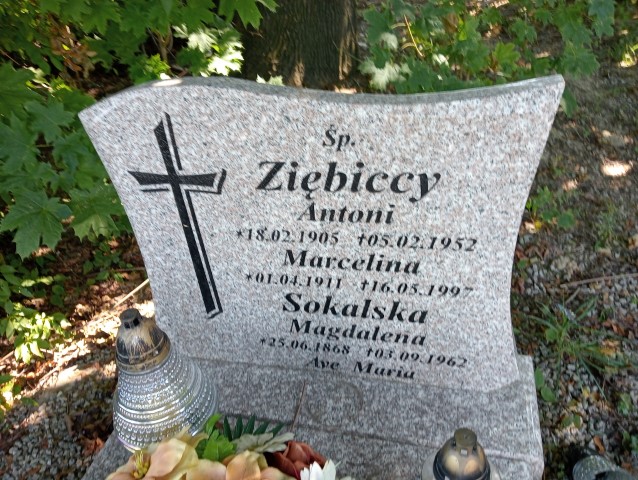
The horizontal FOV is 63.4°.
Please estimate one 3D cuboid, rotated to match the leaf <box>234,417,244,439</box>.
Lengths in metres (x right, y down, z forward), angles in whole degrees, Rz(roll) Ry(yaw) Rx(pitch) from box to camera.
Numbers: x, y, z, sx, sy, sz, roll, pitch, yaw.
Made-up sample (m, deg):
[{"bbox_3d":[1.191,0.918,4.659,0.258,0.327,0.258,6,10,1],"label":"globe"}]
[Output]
[{"bbox_3d":[-0.118,0.280,0.770,0.015,0.032,0.015,-7,29,0],"label":"leaf"}]

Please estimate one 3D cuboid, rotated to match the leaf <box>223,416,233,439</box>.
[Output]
[{"bbox_3d":[-0.136,0.280,0.770,0.015,0.032,0.015,-7,29,0],"label":"leaf"}]

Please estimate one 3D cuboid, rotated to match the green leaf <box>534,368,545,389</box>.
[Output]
[{"bbox_3d":[0.504,0.316,1.180,0.028,0.025,0.042,-7,29,0],"label":"green leaf"}]

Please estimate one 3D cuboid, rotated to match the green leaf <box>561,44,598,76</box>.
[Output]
[{"bbox_3d":[0.882,-0.611,1.750,0.130,0.110,0.060,-7,29,0],"label":"green leaf"}]

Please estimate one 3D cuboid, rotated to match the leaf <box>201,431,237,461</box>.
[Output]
[{"bbox_3d":[-0.141,0.290,0.730,0.048,0.035,0.035,-7,29,0],"label":"leaf"}]

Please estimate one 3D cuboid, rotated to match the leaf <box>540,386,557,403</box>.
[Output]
[{"bbox_3d":[0.520,0.350,1.170,0.038,0.020,0.043,-7,29,0],"label":"leaf"}]

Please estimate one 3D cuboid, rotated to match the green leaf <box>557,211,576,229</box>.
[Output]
[{"bbox_3d":[0.838,-0.069,1.750,0.068,0.035,0.070,-7,29,0],"label":"green leaf"}]

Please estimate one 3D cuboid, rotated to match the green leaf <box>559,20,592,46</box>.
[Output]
[{"bbox_3d":[0.869,-0.700,1.750,0.115,0.085,0.060,-7,29,0],"label":"green leaf"}]

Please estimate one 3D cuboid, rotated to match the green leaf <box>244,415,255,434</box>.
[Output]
[{"bbox_3d":[-0.104,0.277,0.775,0.015,0.031,0.014,-7,29,0],"label":"green leaf"}]

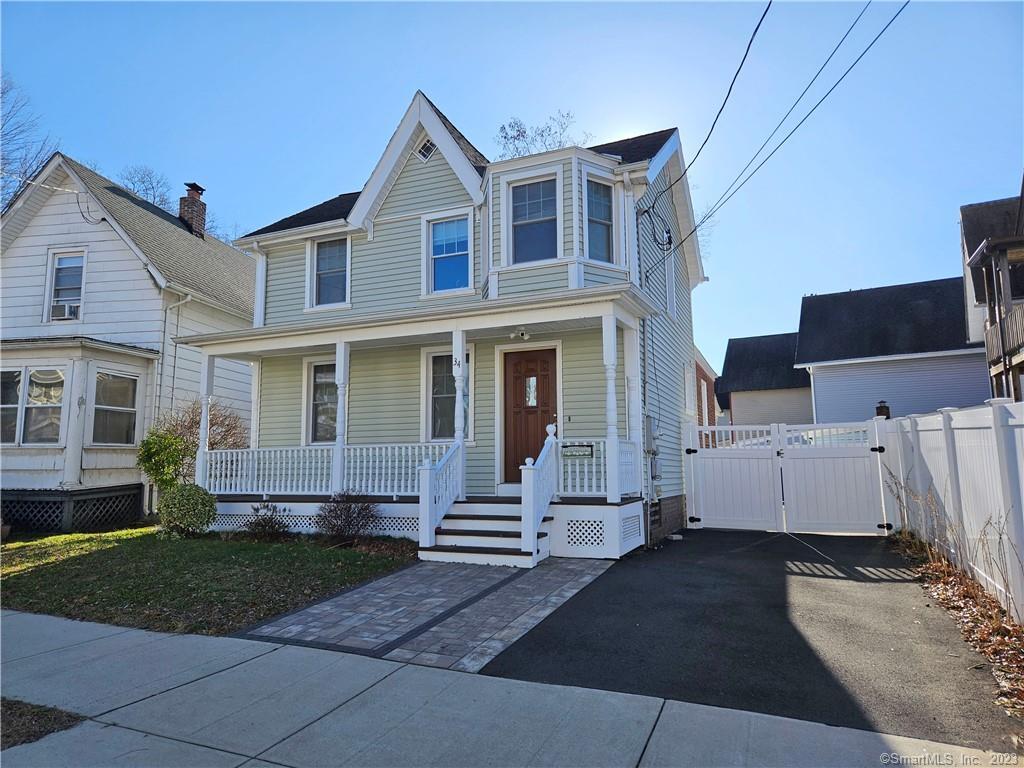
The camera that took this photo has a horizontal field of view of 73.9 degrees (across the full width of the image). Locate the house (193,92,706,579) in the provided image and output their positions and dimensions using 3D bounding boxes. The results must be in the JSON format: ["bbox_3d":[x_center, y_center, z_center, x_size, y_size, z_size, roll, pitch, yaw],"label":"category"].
[{"bbox_3d":[-0.691,-0.934,12.887,7.670,7.350,8.020,-4,-8,23],"label":"house"}]

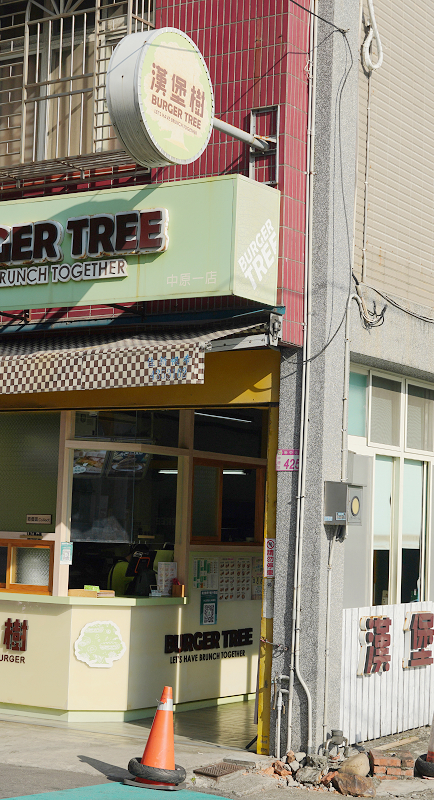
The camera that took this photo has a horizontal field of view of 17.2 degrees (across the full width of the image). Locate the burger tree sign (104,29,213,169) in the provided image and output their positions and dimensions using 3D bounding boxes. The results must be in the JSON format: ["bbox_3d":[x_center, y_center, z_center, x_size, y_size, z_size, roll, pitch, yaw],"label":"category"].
[{"bbox_3d":[-0.388,-2.070,9.936,0.250,0.930,0.930,-1,-6,32],"label":"burger tree sign"}]

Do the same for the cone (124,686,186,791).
[{"bbox_3d":[-0.369,2.260,9.658,0.410,0.660,0.410,5,-5,0],"label":"cone"}]

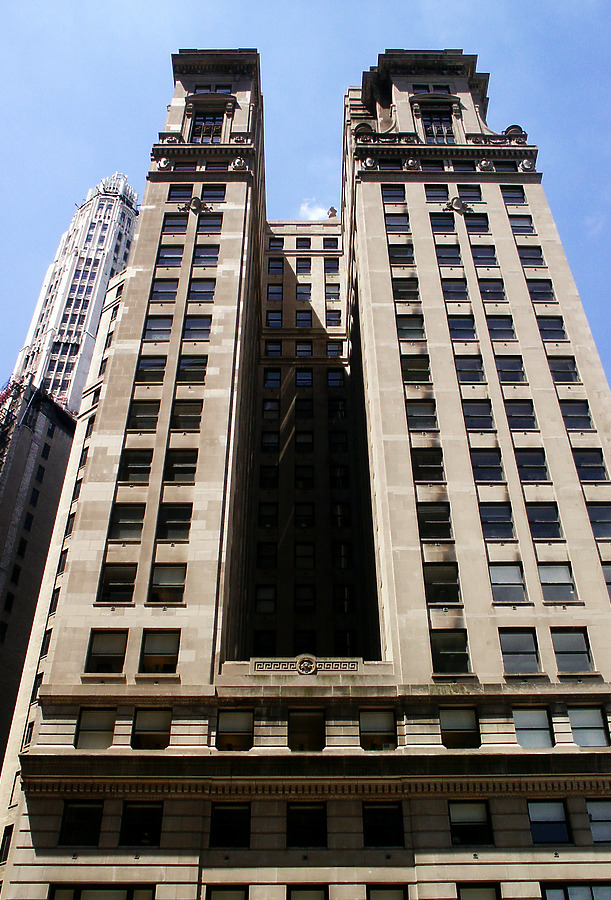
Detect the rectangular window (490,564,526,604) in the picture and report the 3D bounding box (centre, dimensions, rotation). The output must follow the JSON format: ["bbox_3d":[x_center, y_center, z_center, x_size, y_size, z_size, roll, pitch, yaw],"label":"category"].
[{"bbox_3d":[9.294,6.039,41.828,1.596,2.141,0.200,0,-42,0],"label":"rectangular window"}]

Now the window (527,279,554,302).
[{"bbox_3d":[14.127,-9.458,54.426,1.533,2.108,0.200,0,-42,0],"label":"window"}]

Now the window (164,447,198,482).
[{"bbox_3d":[-6.207,0.832,45.128,1.654,2.139,0.200,0,-42,0],"label":"window"}]

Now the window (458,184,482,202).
[{"bbox_3d":[10.949,-16.865,60.242,1.523,2.040,0.250,0,-42,0],"label":"window"}]

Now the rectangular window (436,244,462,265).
[{"bbox_3d":[8.810,-11.795,55.644,1.499,2.064,0.250,0,-42,0],"label":"rectangular window"}]

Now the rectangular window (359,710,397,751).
[{"bbox_3d":[2.939,11.340,36.568,1.471,1.760,0.200,0,-42,0],"label":"rectangular window"}]

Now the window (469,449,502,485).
[{"bbox_3d":[9.304,0.809,46.477,1.621,2.201,0.200,0,-42,0],"label":"window"}]

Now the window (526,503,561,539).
[{"bbox_3d":[11.339,3.401,43.302,1.492,2.109,0.200,0,-42,0],"label":"window"}]

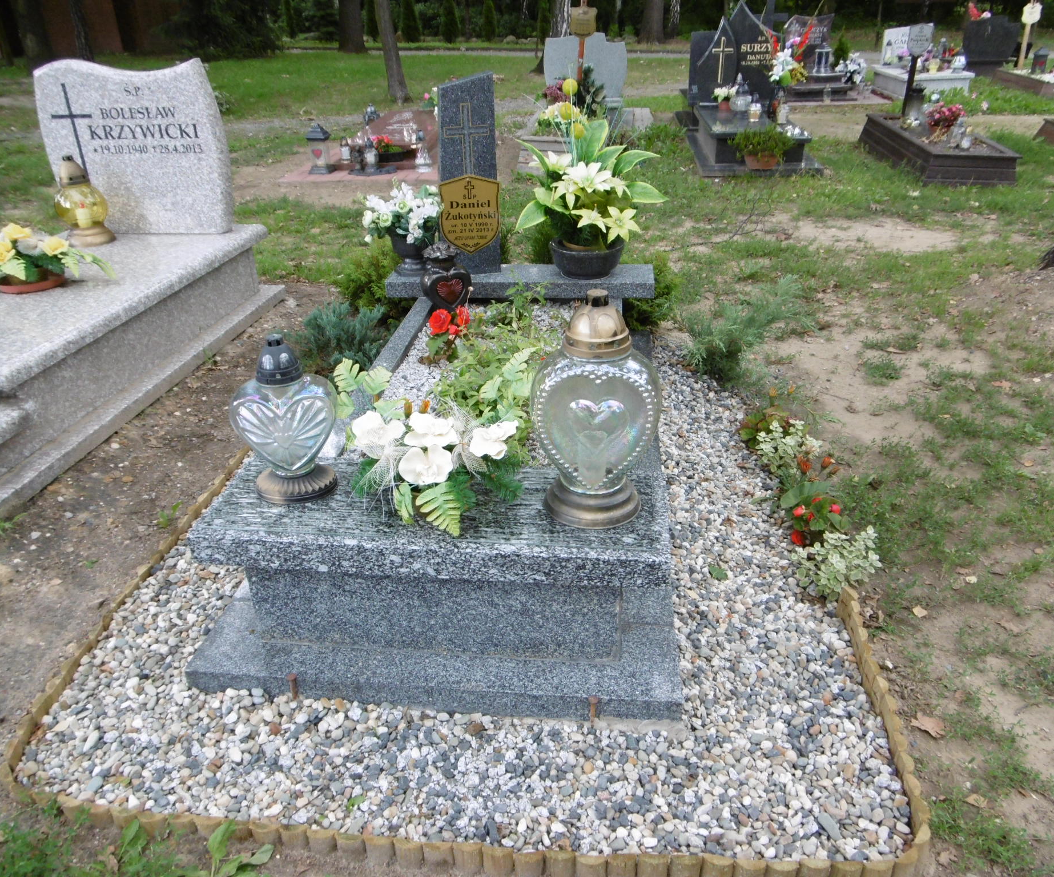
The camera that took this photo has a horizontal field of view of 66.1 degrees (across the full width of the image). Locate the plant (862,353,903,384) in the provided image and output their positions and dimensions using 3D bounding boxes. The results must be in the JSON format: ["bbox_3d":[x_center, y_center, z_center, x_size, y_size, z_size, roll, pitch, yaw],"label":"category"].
[{"bbox_3d":[1.260,-0.249,2.879,0.140,0.080,0.135,2,29,6],"label":"plant"}]

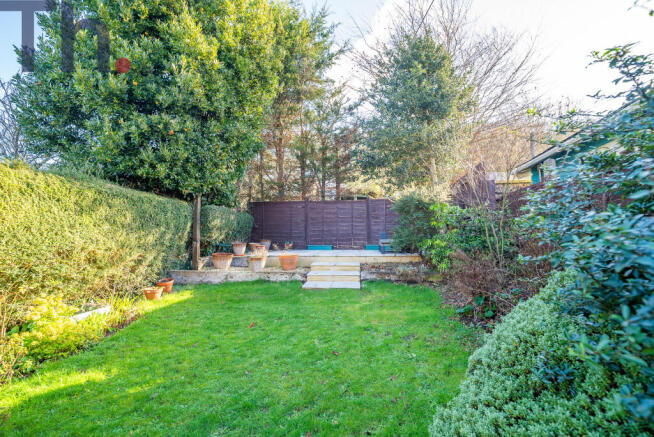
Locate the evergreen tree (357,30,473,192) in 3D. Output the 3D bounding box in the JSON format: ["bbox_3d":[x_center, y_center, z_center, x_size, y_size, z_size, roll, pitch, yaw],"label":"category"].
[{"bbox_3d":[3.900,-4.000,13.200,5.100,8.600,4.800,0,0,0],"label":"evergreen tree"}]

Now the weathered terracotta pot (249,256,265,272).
[{"bbox_3d":[-1.690,1.075,6.970,0.390,0.360,0.390,0,0,0],"label":"weathered terracotta pot"}]

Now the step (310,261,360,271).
[{"bbox_3d":[0.245,1.240,7.420,1.200,0.145,0.520,0,0,5],"label":"step"}]

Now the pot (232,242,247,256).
[{"bbox_3d":[-2.380,0.840,7.900,0.385,0.320,0.385,0,0,0],"label":"pot"}]

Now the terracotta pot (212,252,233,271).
[{"bbox_3d":[-2.620,1.075,7.300,0.510,0.360,0.510,0,0,0],"label":"terracotta pot"}]

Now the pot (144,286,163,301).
[{"bbox_3d":[-3.250,1.410,5.450,0.295,0.210,0.295,0,0,0],"label":"pot"}]

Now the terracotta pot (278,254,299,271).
[{"bbox_3d":[-0.945,1.075,7.180,0.500,0.360,0.500,0,0,0],"label":"terracotta pot"}]

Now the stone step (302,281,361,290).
[{"bbox_3d":[0.125,1.500,6.370,1.200,0.080,0.580,0,0,5],"label":"stone step"}]

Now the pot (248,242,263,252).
[{"bbox_3d":[-2.010,0.860,8.200,0.355,0.290,0.355,0,0,0],"label":"pot"}]

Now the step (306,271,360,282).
[{"bbox_3d":[0.185,1.385,6.930,1.200,0.150,0.550,0,0,5],"label":"step"}]

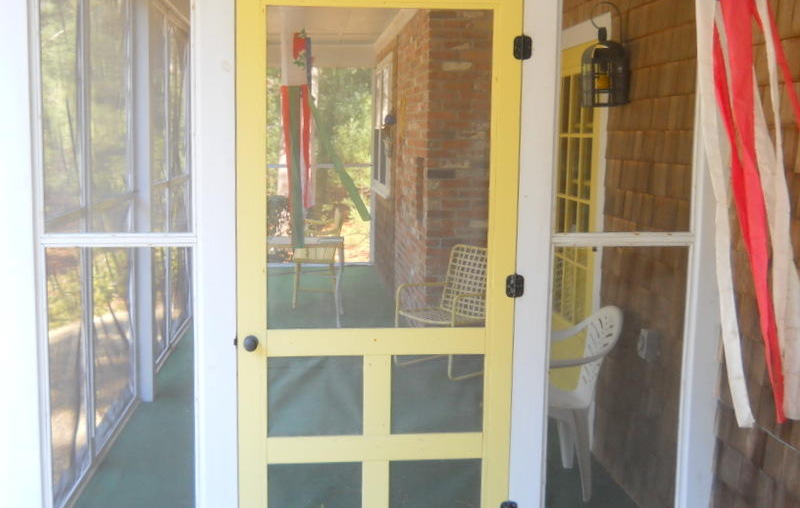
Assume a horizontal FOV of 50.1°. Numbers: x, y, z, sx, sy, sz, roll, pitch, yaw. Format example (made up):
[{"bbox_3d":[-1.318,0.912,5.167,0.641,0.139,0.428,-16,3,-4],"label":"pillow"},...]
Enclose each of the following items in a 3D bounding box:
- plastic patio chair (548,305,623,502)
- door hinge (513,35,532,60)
[{"bbox_3d":[0.664,0.653,3.926,0.590,0.840,0.570,0,7,-2],"label":"plastic patio chair"},{"bbox_3d":[0.393,-0.659,2.729,0.058,0.079,0.016,0,7,-5],"label":"door hinge"}]

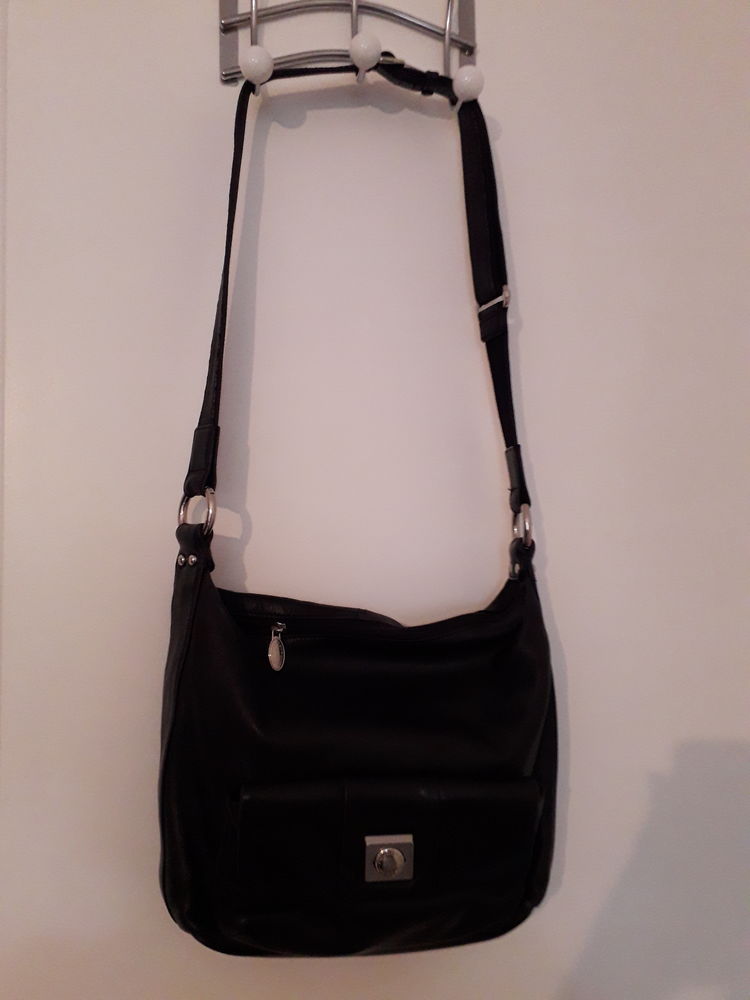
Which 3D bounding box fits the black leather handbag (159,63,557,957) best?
[{"bbox_3d":[-0.007,-0.003,0.672,0.345,0.775,0.115,0,-2,-11],"label":"black leather handbag"}]

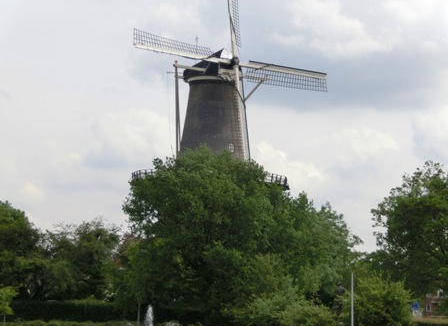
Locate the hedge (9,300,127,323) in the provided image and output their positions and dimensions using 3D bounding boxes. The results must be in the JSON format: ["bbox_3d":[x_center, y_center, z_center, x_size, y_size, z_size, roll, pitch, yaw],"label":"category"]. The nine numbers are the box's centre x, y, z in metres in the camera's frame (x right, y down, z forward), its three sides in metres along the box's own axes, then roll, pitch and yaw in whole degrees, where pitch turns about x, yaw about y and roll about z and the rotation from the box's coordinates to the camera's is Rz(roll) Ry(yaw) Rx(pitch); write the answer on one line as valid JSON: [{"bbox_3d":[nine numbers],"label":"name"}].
[{"bbox_3d":[-10.570,10.030,86.000,8.200,1.750,1.400,2,-7,-3],"label":"hedge"}]

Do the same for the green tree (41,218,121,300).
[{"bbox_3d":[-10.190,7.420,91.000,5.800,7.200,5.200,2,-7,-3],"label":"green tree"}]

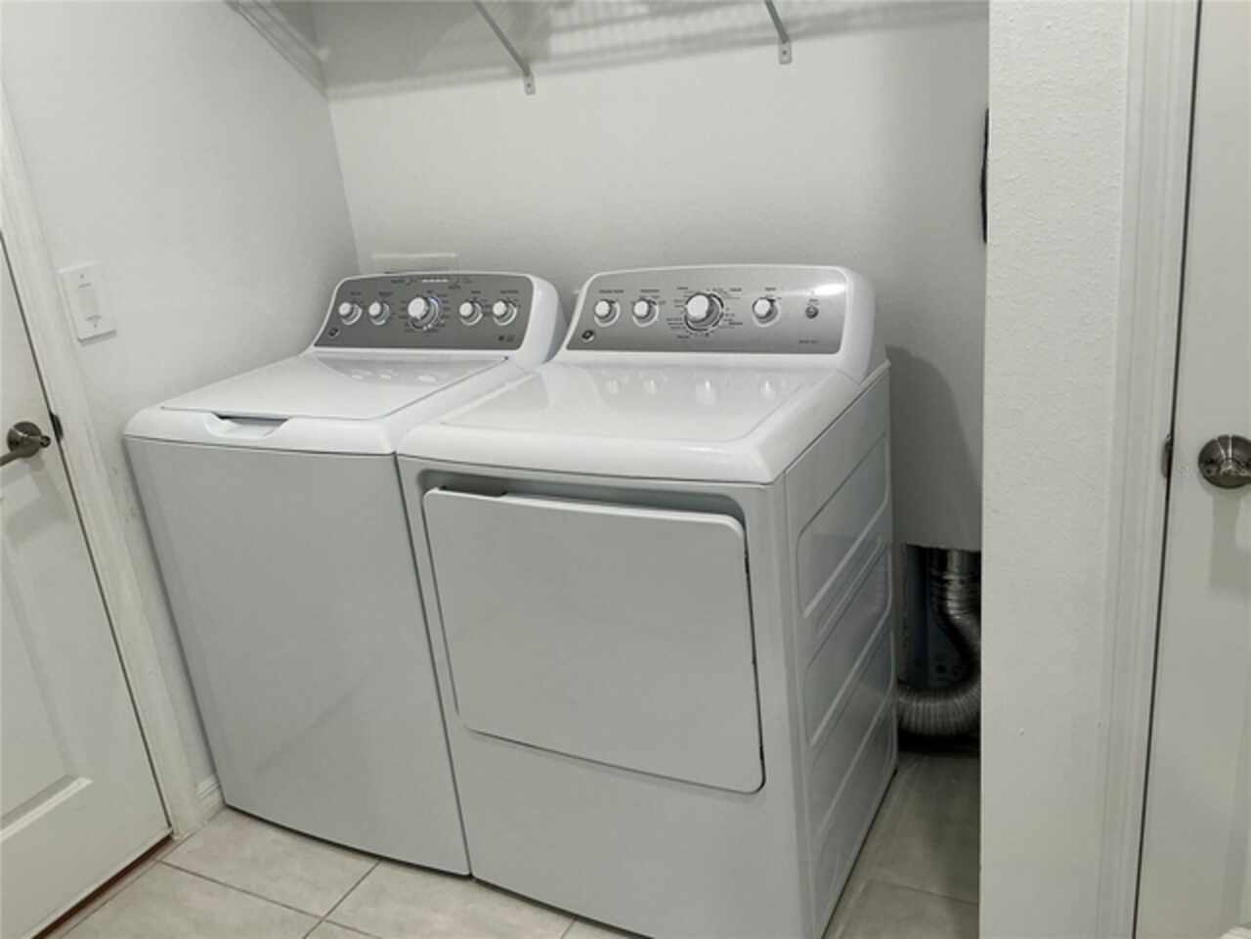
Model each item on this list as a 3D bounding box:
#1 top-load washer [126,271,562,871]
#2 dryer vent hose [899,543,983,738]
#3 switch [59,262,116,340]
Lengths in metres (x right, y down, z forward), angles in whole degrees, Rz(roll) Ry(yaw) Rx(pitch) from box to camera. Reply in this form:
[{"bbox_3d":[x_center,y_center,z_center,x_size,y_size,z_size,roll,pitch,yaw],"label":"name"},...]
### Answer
[{"bbox_3d":[-0.525,0.161,2.263,0.690,1.115,0.670,4,21,28],"label":"top-load washer"},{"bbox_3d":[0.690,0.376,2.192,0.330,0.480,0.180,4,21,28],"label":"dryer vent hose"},{"bbox_3d":[-1.042,-0.327,1.972,0.010,0.130,0.080,4,21,28],"label":"switch"}]

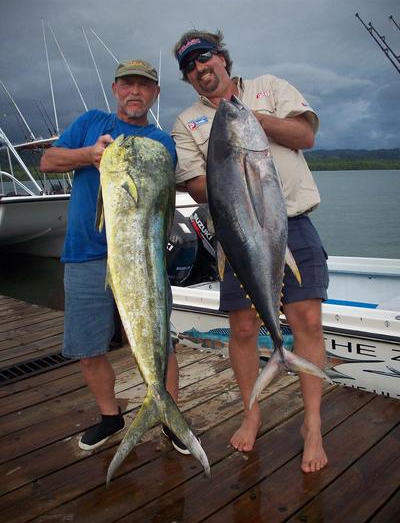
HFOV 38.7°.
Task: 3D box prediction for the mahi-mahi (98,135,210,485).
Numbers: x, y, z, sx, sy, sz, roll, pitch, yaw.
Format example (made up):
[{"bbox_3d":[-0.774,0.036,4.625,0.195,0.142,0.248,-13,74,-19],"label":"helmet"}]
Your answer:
[{"bbox_3d":[-0.188,0.208,2.158,0.400,1.333,0.170,-1,7,12],"label":"mahi-mahi"}]

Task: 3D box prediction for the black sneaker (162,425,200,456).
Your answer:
[{"bbox_3d":[-0.081,0.780,2.669,0.110,0.110,0.285,-6,10,-28],"label":"black sneaker"}]

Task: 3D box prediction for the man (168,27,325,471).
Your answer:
[{"bbox_3d":[0.234,-0.052,2.443,0.640,1.810,0.500,1,9,14],"label":"man"}]

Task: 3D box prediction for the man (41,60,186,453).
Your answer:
[{"bbox_3d":[-0.335,0.004,2.480,0.640,1.715,0.470,-2,9,-4],"label":"man"}]

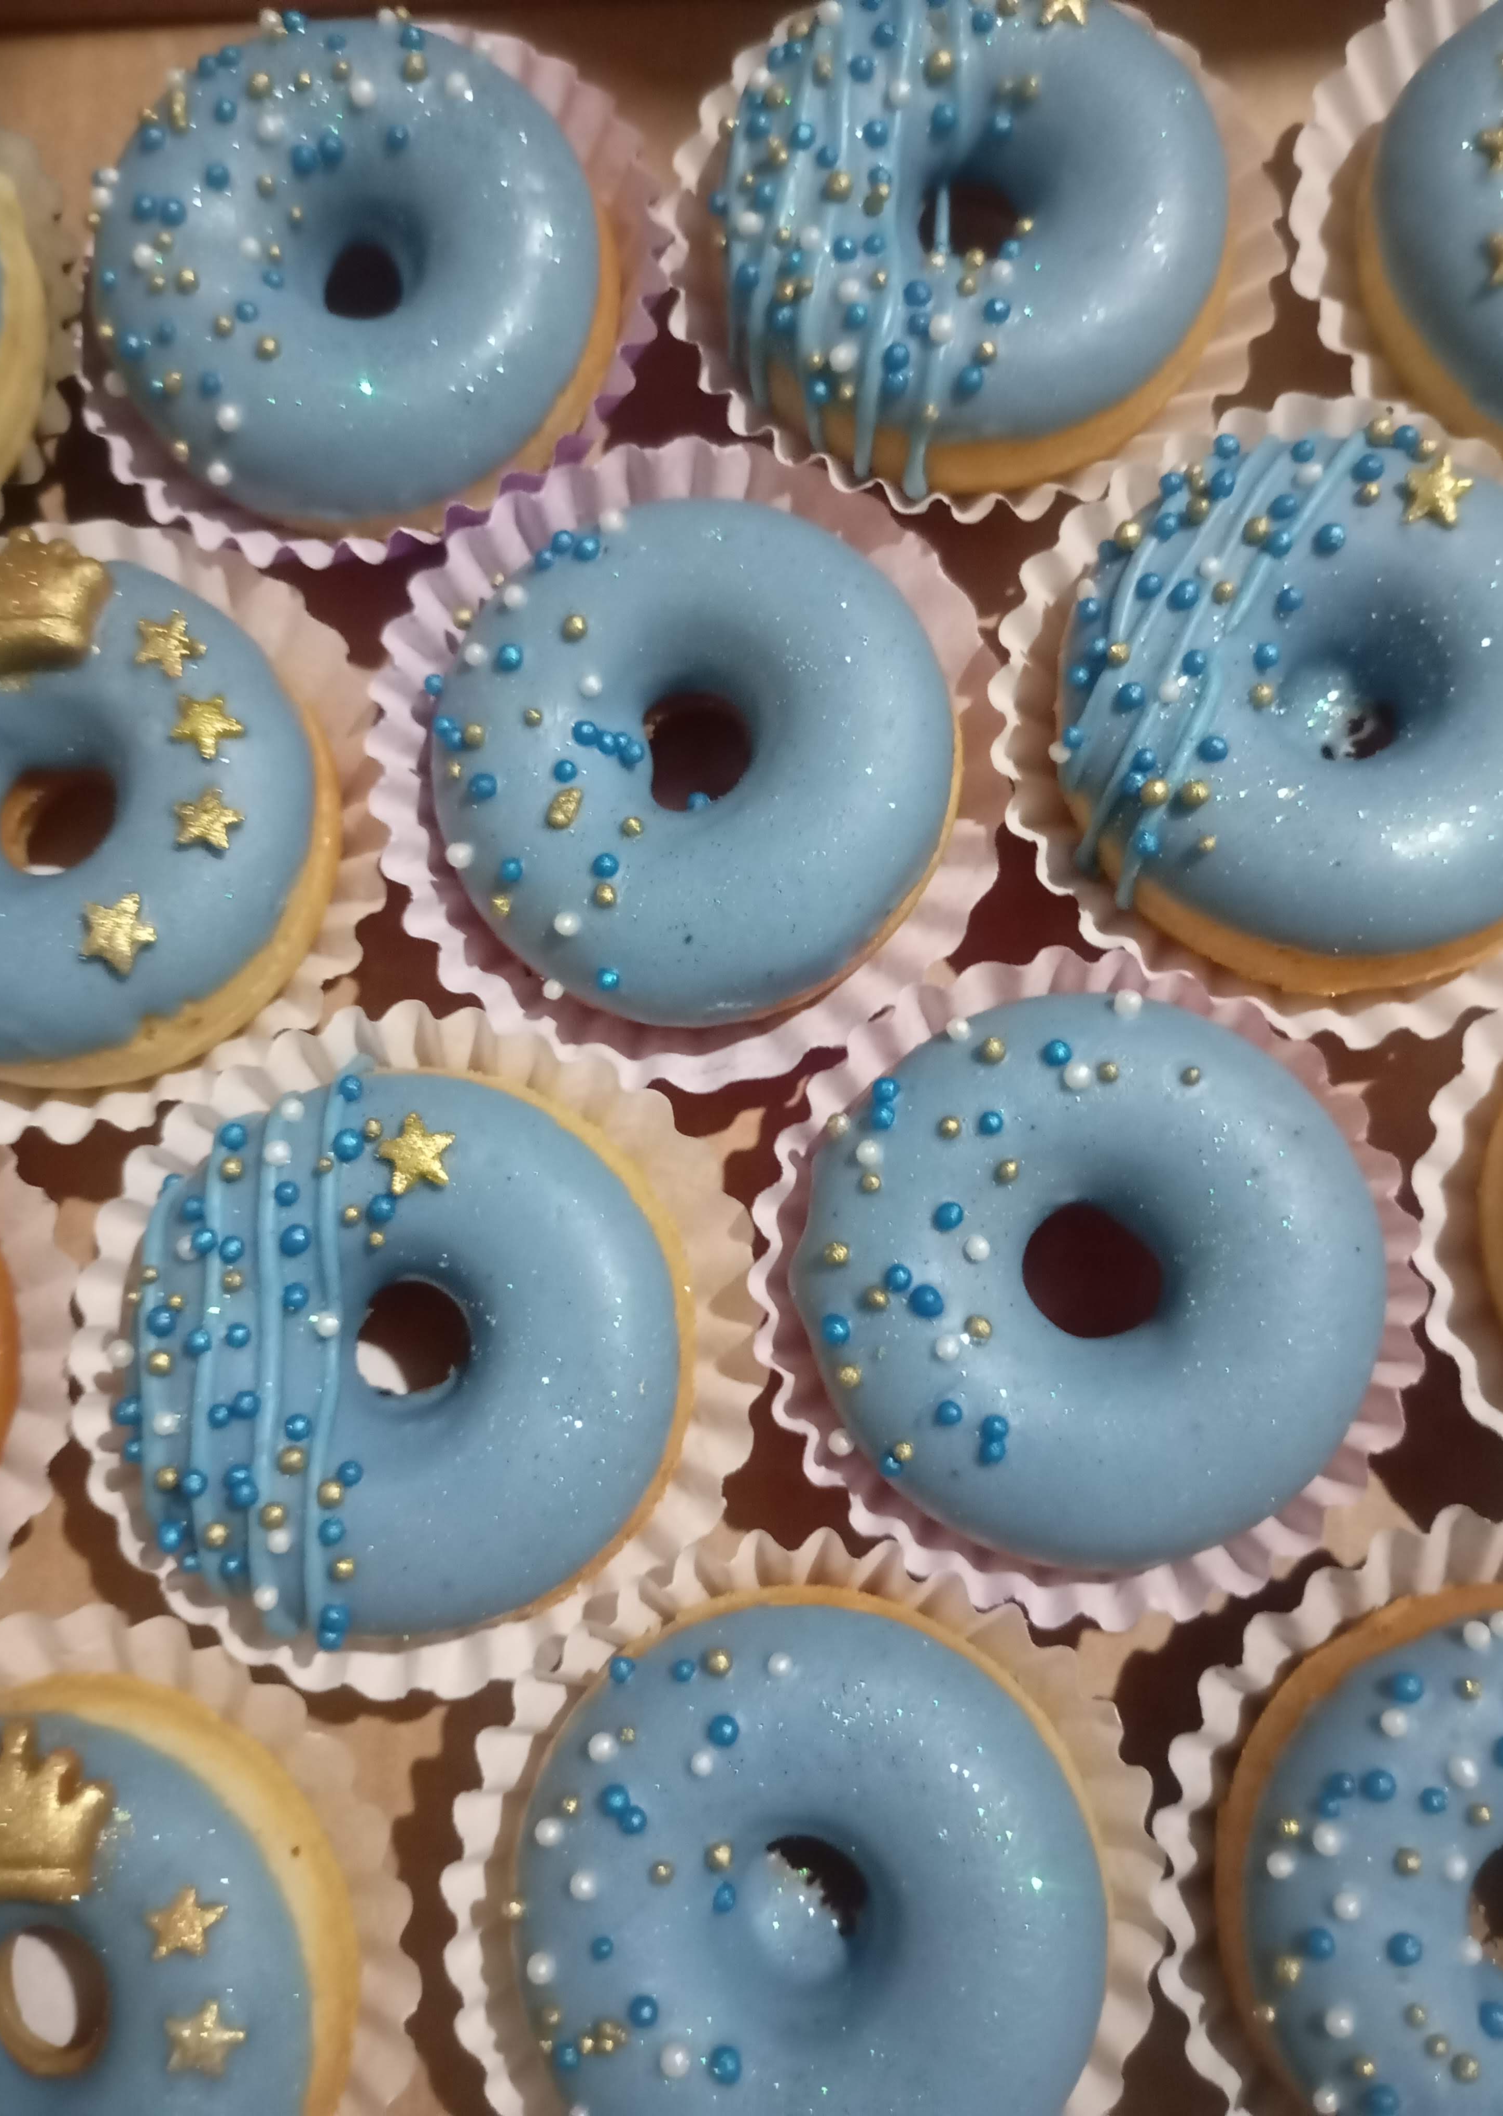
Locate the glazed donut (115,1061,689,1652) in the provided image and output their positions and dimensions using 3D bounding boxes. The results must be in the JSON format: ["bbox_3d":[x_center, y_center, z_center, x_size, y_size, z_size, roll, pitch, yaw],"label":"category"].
[{"bbox_3d":[-0.043,0.037,0.214,0.072,0.026,0.072,0,81,2],"label":"glazed donut"}]

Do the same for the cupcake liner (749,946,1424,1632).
[{"bbox_3d":[0.041,0.028,0.217,0.082,0.024,0.082,0,81,2],"label":"cupcake liner"}]

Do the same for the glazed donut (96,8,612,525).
[{"bbox_3d":[-0.055,-0.109,0.237,0.072,0.026,0.072,0,81,2],"label":"glazed donut"}]

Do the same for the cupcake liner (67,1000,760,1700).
[{"bbox_3d":[-0.041,0.036,0.218,0.082,0.024,0.082,0,81,2],"label":"cupcake liner"}]

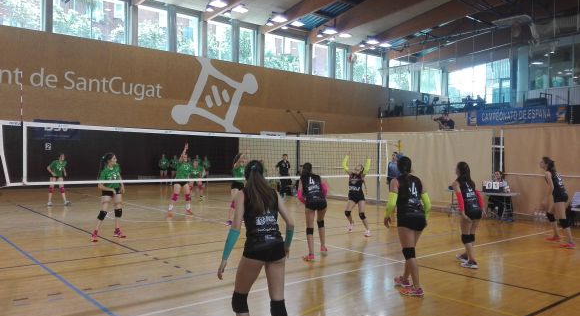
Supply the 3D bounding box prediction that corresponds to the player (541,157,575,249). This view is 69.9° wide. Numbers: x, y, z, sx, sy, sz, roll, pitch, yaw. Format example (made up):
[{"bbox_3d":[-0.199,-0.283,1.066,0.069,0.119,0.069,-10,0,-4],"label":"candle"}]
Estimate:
[{"bbox_3d":[5.499,0.883,8.512,0.680,1.700,0.500,1,0,40],"label":"player"}]

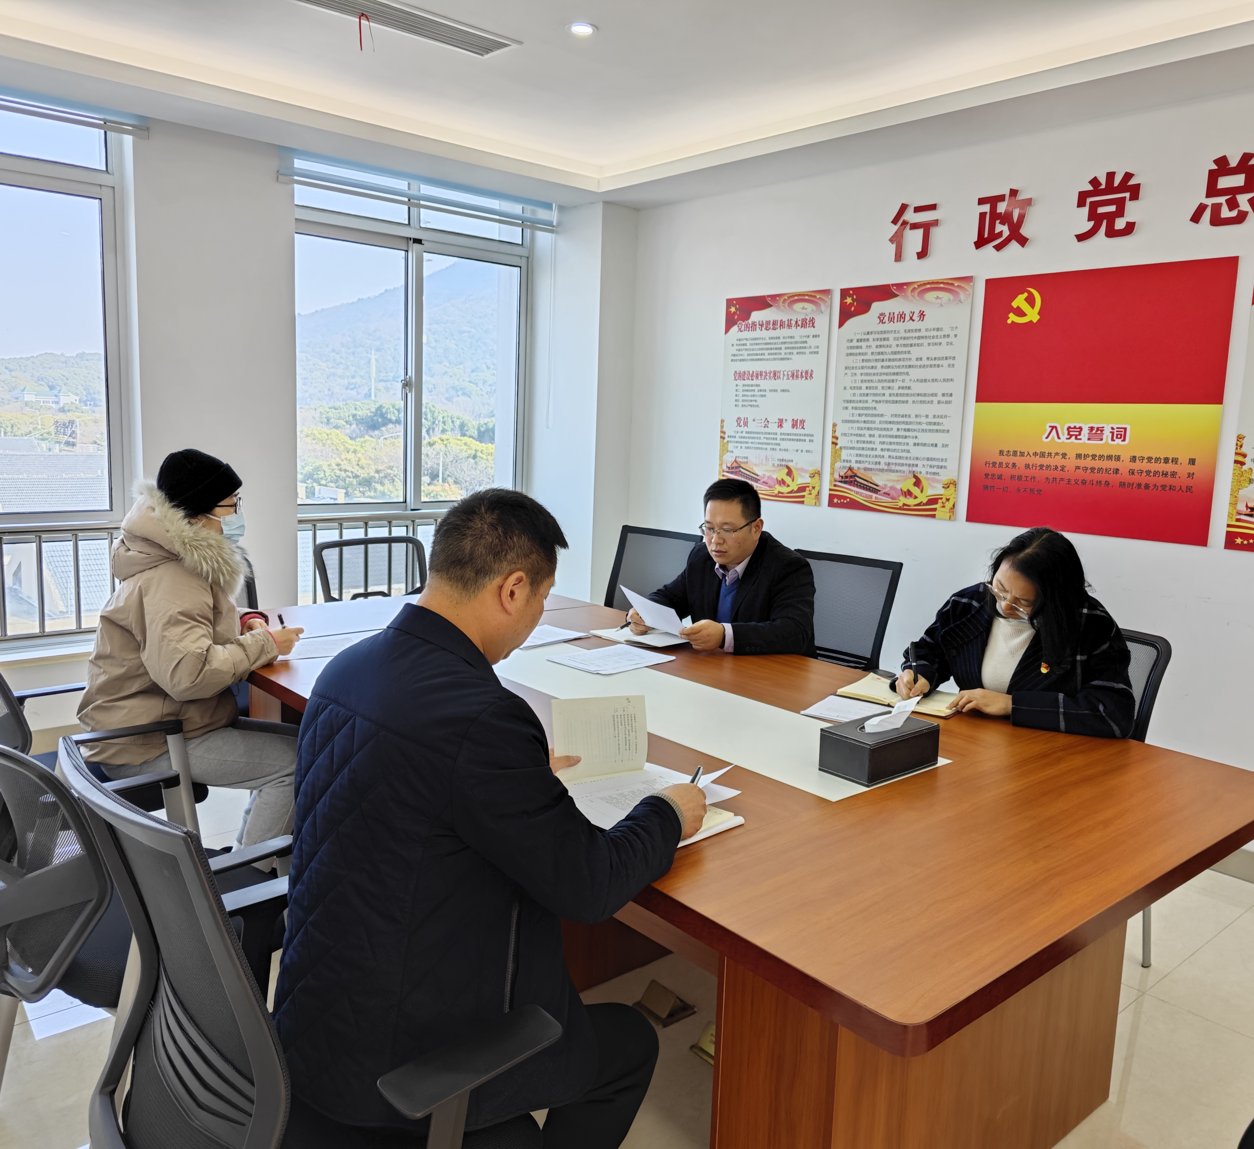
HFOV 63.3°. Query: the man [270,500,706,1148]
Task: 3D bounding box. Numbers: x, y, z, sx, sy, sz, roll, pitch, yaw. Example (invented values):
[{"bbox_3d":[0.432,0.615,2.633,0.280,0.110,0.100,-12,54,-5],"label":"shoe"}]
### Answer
[{"bbox_3d":[-0.168,0.528,1.494,0.780,1.311,0.570,-5,11,-41],"label":"man"}]

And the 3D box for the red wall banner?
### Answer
[{"bbox_3d":[1.639,-0.607,3.612,0.020,0.925,0.878,-5,11,-41],"label":"red wall banner"}]

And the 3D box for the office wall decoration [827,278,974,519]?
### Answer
[{"bbox_3d":[1.113,-0.720,4.212,0.020,0.941,0.631,-5,11,-41],"label":"office wall decoration"}]

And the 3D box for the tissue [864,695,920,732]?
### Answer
[{"bbox_3d":[0.521,0.276,2.000,0.115,0.056,0.070,-5,11,-41],"label":"tissue"}]

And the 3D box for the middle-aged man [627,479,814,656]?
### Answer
[{"bbox_3d":[0.346,0.320,3.231,0.640,1.240,0.570,-5,10,-40],"label":"middle-aged man"}]

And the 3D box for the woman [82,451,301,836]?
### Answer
[{"bbox_3d":[-1.114,0.326,2.641,0.640,1.290,0.560,-3,9,-31],"label":"woman"}]

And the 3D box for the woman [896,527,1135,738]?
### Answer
[{"bbox_3d":[0.966,0.468,2.538,0.620,1.180,0.560,-5,10,-40],"label":"woman"}]

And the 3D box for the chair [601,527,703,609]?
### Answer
[{"bbox_3d":[-0.060,0.328,4.014,0.580,0.980,0.550,-5,10,-40],"label":"chair"}]

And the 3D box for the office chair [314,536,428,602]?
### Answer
[{"bbox_3d":[-0.925,0.335,3.931,0.550,0.930,0.580,-5,10,-40],"label":"office chair"}]

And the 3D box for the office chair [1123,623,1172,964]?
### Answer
[{"bbox_3d":[1.110,0.590,2.834,0.570,0.896,0.580,-5,11,-41],"label":"office chair"}]

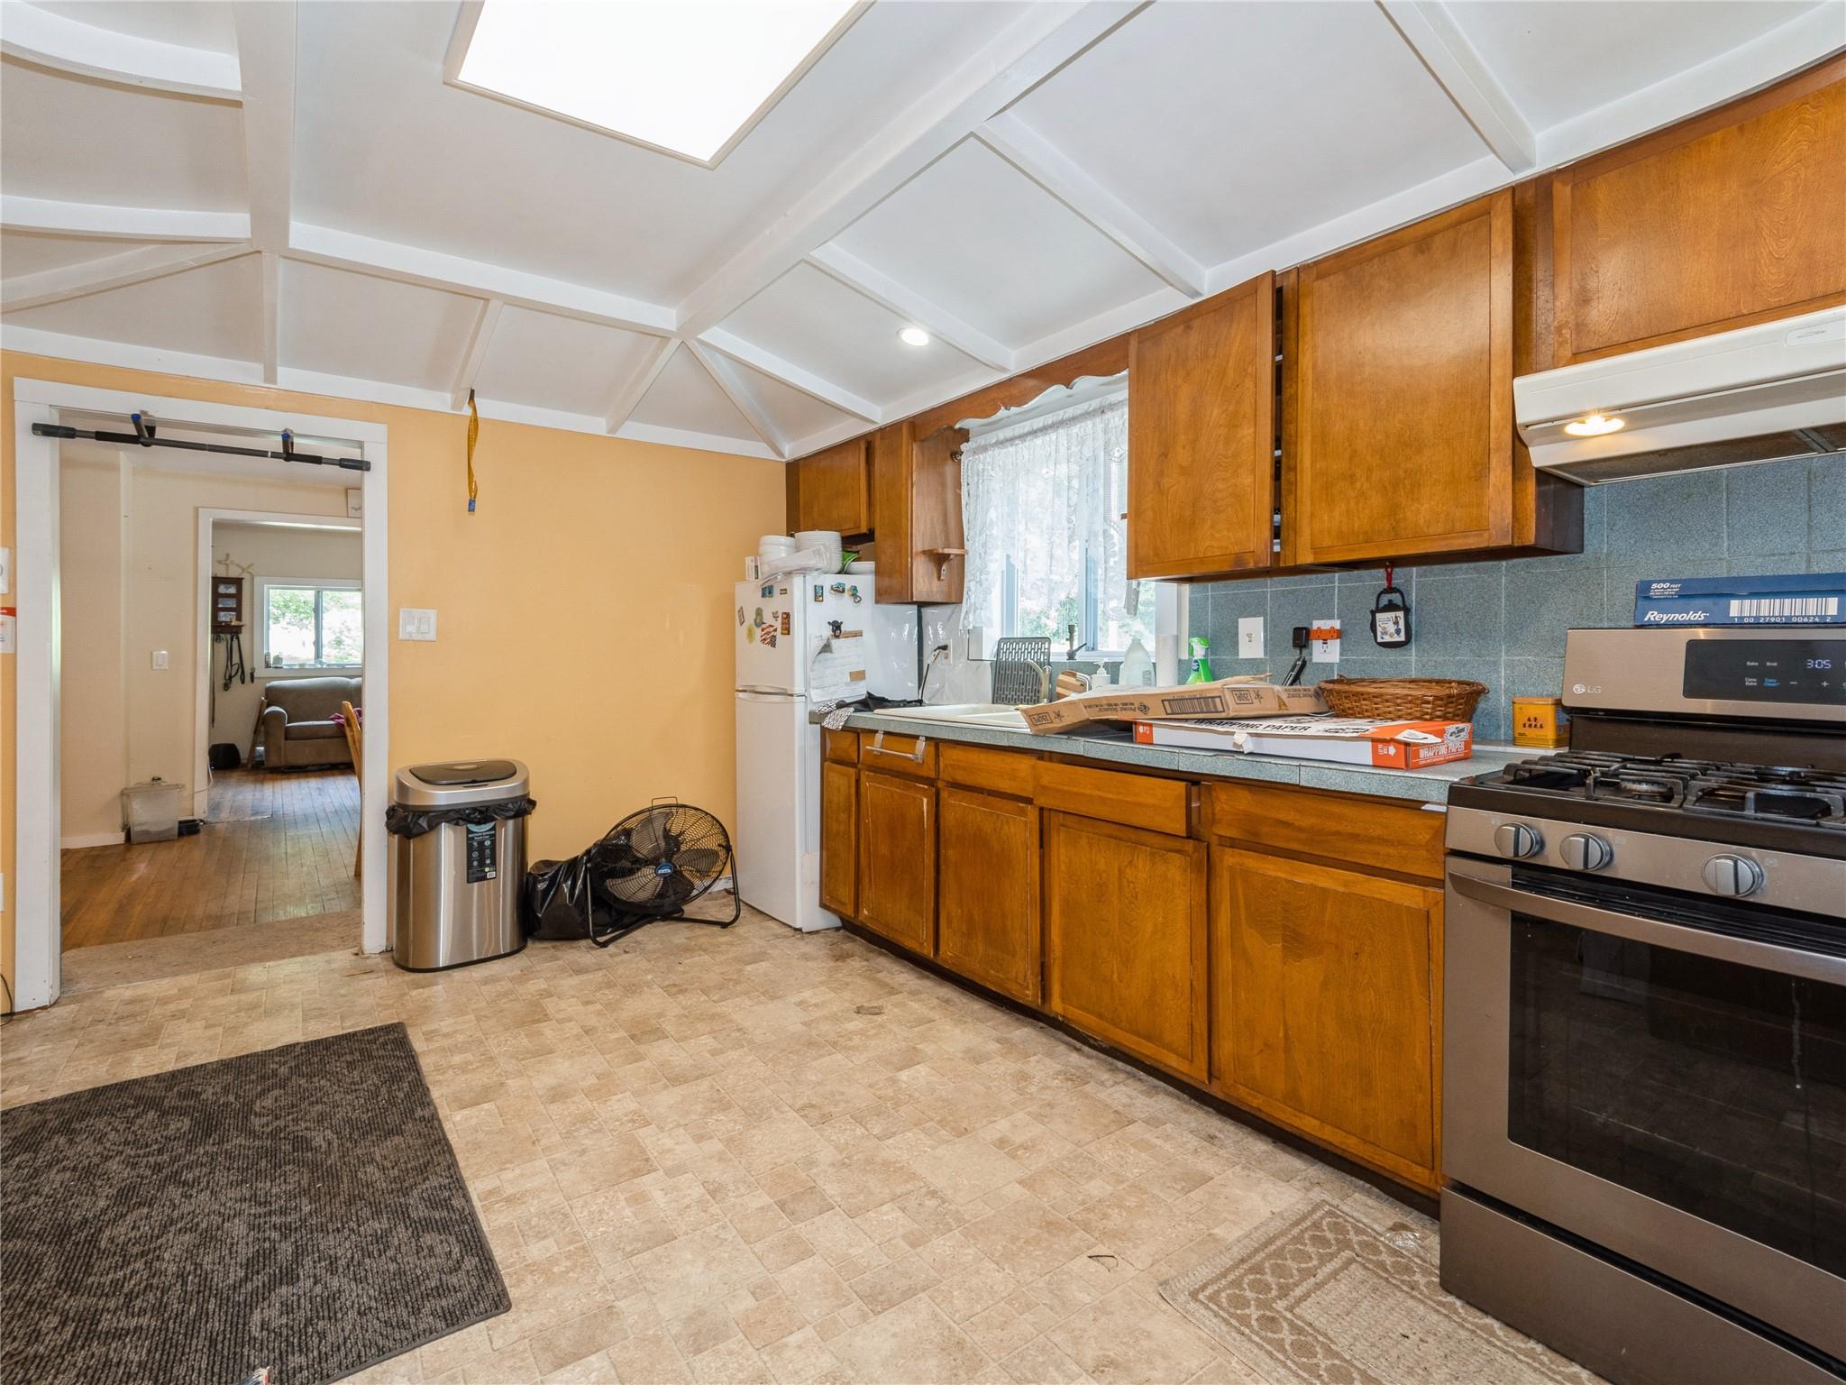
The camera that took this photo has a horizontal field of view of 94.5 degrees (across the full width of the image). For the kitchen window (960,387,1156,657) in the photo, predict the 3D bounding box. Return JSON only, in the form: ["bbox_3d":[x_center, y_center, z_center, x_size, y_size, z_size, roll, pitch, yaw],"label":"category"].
[{"bbox_3d":[0.497,-0.611,3.361,0.130,0.920,0.960,-2,3,-37],"label":"kitchen window"}]

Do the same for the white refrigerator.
[{"bbox_3d":[-0.444,0.224,3.925,0.600,1.485,0.615,-2,3,-37],"label":"white refrigerator"}]

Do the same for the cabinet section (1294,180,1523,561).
[{"bbox_3d":[1.212,-0.690,2.053,0.315,0.740,0.476,-2,3,-37],"label":"cabinet section"}]

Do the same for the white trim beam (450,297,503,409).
[{"bbox_3d":[-1.683,-1.251,3.189,0.046,0.070,0.740,-2,-11,-37],"label":"white trim beam"}]

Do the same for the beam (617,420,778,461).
[{"bbox_3d":[-1.053,-1.196,4.113,0.830,0.080,0.035,-2,3,-37],"label":"beam"}]

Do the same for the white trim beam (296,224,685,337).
[{"bbox_3d":[-1.355,-1.319,2.761,1.125,0.080,0.075,-2,3,-37],"label":"white trim beam"}]

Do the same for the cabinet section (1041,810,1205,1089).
[{"bbox_3d":[0.752,0.640,2.453,0.575,0.585,0.552,-2,3,-37],"label":"cabinet section"}]

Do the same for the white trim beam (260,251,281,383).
[{"bbox_3d":[-2.104,-1.226,2.761,0.042,0.070,0.803,-2,-9,-37],"label":"white trim beam"}]

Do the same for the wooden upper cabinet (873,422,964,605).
[{"bbox_3d":[-0.025,-0.764,3.728,0.295,0.750,0.285,-2,3,-37],"label":"wooden upper cabinet"}]

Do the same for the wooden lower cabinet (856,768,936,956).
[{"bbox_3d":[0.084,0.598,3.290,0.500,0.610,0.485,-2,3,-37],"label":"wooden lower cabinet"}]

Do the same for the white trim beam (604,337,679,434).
[{"bbox_3d":[-1.162,-1.264,3.472,0.042,0.070,0.803,-2,-9,-37],"label":"white trim beam"}]

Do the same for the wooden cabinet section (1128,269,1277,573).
[{"bbox_3d":[0.888,-0.708,2.487,0.315,0.750,0.470,-2,3,-37],"label":"wooden cabinet section"}]

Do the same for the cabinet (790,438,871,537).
[{"bbox_3d":[-0.358,-0.951,4.160,0.290,0.440,0.760,-2,3,-37],"label":"cabinet"}]

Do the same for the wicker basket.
[{"bbox_3d":[1.199,0.021,2.171,0.270,0.115,0.390,-2,3,-37],"label":"wicker basket"}]

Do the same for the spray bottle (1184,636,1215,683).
[{"bbox_3d":[0.867,-0.029,2.669,0.100,0.285,0.070,0,3,0],"label":"spray bottle"}]

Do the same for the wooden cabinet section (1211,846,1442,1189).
[{"bbox_3d":[1.075,0.661,2.022,0.575,0.587,0.505,-2,3,-37],"label":"wooden cabinet section"}]

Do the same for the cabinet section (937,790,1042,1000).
[{"bbox_3d":[0.425,0.616,2.889,0.570,0.570,0.490,-2,3,-37],"label":"cabinet section"}]

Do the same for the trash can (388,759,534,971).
[{"bbox_3d":[-1.770,0.649,3.300,0.290,0.695,0.440,2,3,45],"label":"trash can"}]

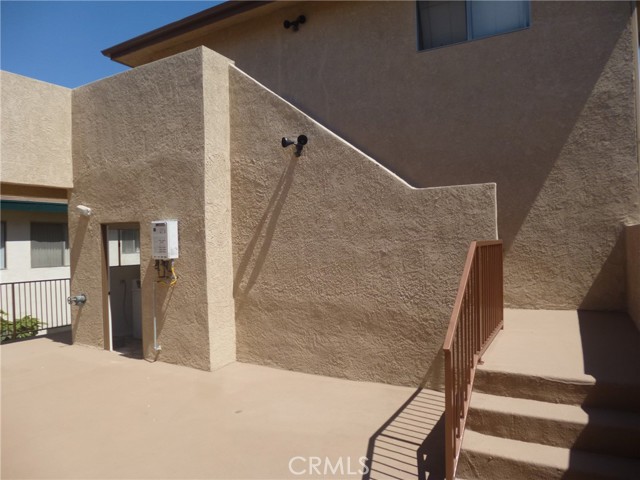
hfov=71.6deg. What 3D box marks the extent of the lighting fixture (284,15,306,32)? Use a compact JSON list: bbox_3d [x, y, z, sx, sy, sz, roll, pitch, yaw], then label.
[{"bbox_3d":[-0.401,-3.546,7.270,0.360,0.240,0.200,-1,0,30],"label":"lighting fixture"}]

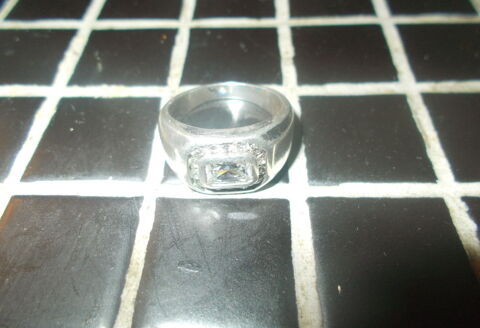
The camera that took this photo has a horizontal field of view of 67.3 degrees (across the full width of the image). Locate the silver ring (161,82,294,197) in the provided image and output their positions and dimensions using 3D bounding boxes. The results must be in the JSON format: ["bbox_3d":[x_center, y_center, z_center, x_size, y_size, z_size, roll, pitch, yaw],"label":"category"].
[{"bbox_3d":[-0.002,-0.008,0.062,0.024,0.013,0.025,0,53,3],"label":"silver ring"}]

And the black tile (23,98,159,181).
[{"bbox_3d":[-0.027,-0.004,0.071,0.022,0.004,0.022,0,53,3],"label":"black tile"}]

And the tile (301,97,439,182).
[{"bbox_3d":[0.022,-0.004,0.069,0.022,0.004,0.022,0,53,3],"label":"tile"}]

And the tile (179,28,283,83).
[{"bbox_3d":[-0.002,-0.024,0.085,0.022,0.004,0.022,0,53,3],"label":"tile"}]

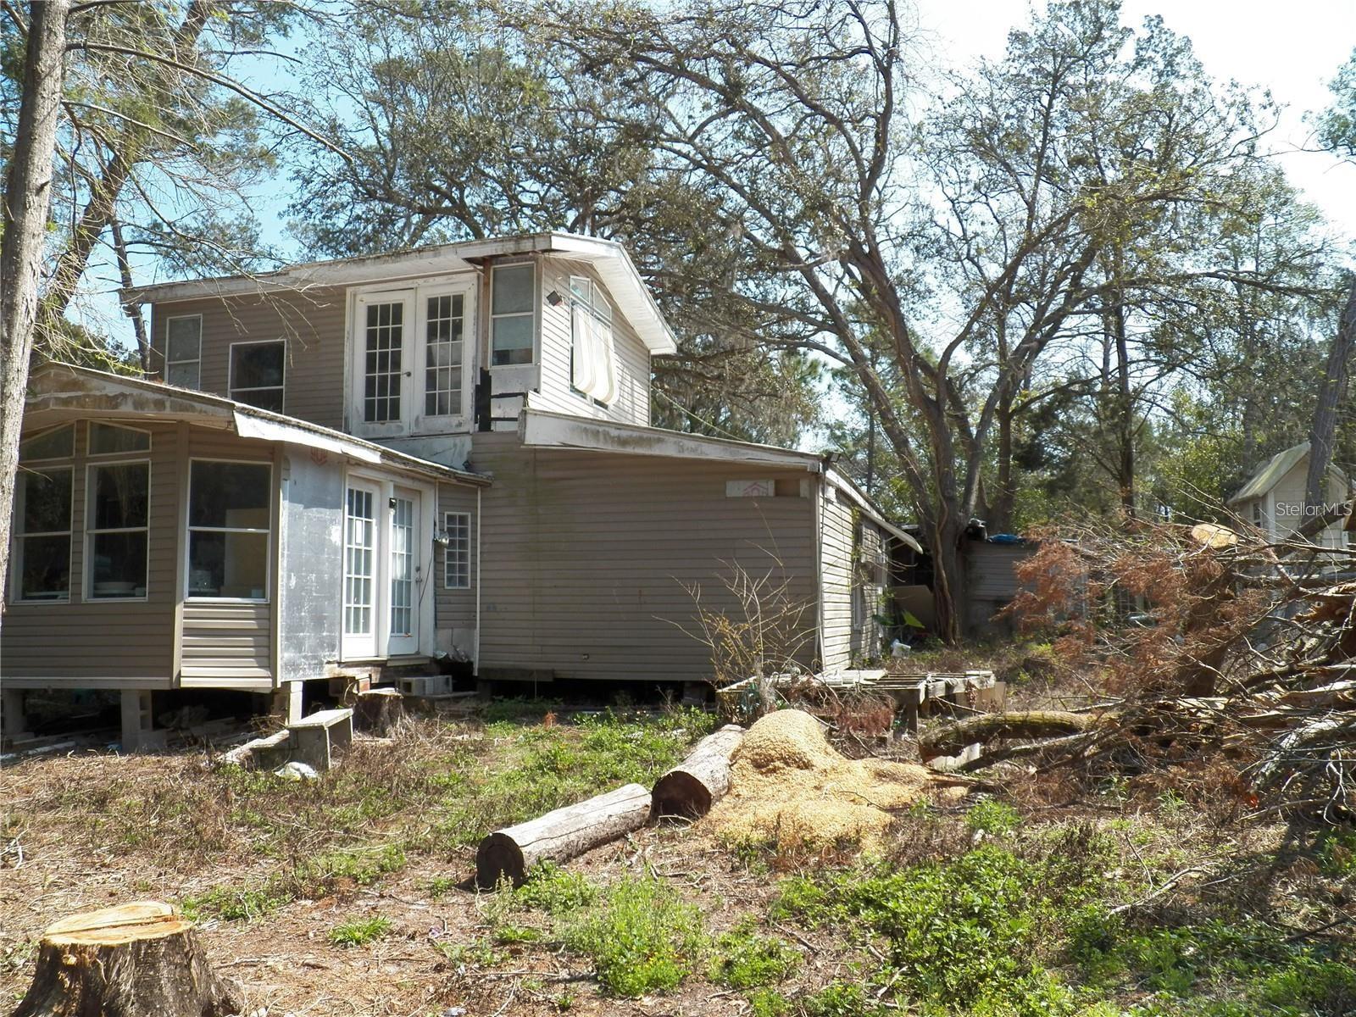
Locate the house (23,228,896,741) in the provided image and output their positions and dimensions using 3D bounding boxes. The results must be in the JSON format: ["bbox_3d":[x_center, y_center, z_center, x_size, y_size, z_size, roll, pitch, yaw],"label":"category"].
[{"bbox_3d":[-2.611,-0.648,15.916,10.300,6.910,11.500,-2,-6,16],"label":"house"}]

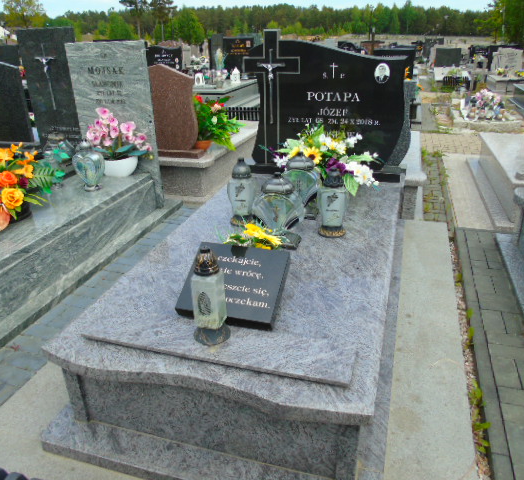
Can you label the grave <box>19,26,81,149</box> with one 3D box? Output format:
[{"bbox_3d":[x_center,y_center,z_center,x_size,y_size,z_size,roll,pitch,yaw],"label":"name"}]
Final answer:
[{"bbox_3d":[-1.763,-1.274,4.043,0.560,1.030,0.080,6,26,16],"label":"grave"}]

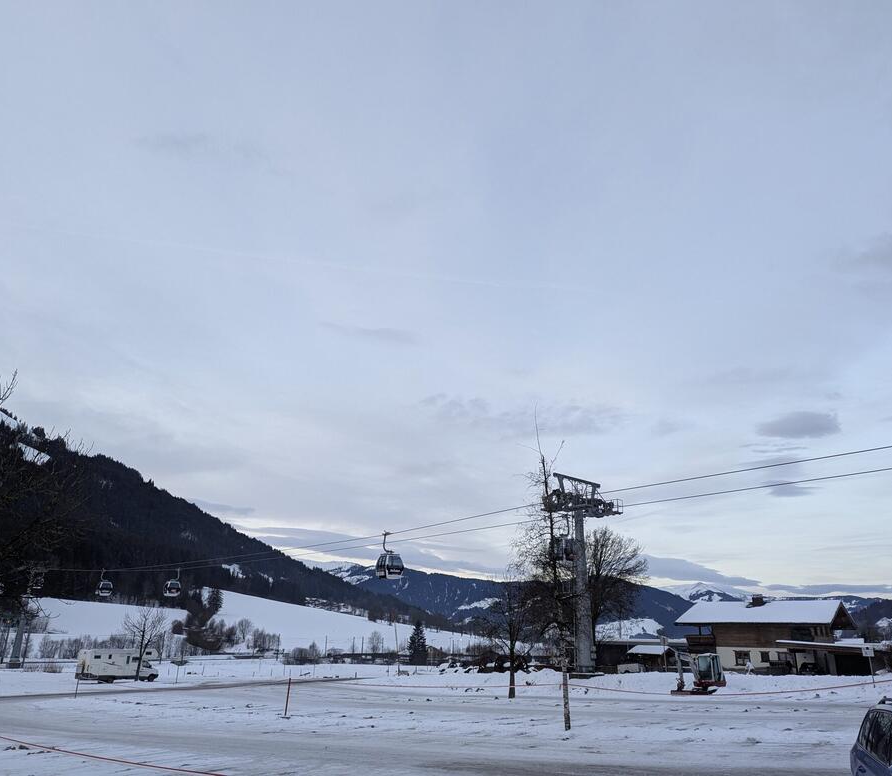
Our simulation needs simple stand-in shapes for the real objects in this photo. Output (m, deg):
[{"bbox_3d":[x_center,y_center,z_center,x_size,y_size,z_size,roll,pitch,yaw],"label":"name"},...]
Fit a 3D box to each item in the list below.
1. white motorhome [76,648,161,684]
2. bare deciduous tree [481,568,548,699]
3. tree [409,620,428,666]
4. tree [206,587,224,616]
[{"bbox_3d":[-30.808,26.272,67.597,6.950,3.050,2.300,19,-27,-42],"label":"white motorhome"},{"bbox_3d":[4.139,14.861,43.540,3.563,7.426,3.563,0,-20,0],"label":"bare deciduous tree"},{"bbox_3d":[-5.441,48.735,136.565,3.551,8.271,3.551,0,-20,0],"label":"tree"},{"bbox_3d":[-99.396,91.624,307.120,7.187,12.362,7.187,0,-20,0],"label":"tree"}]

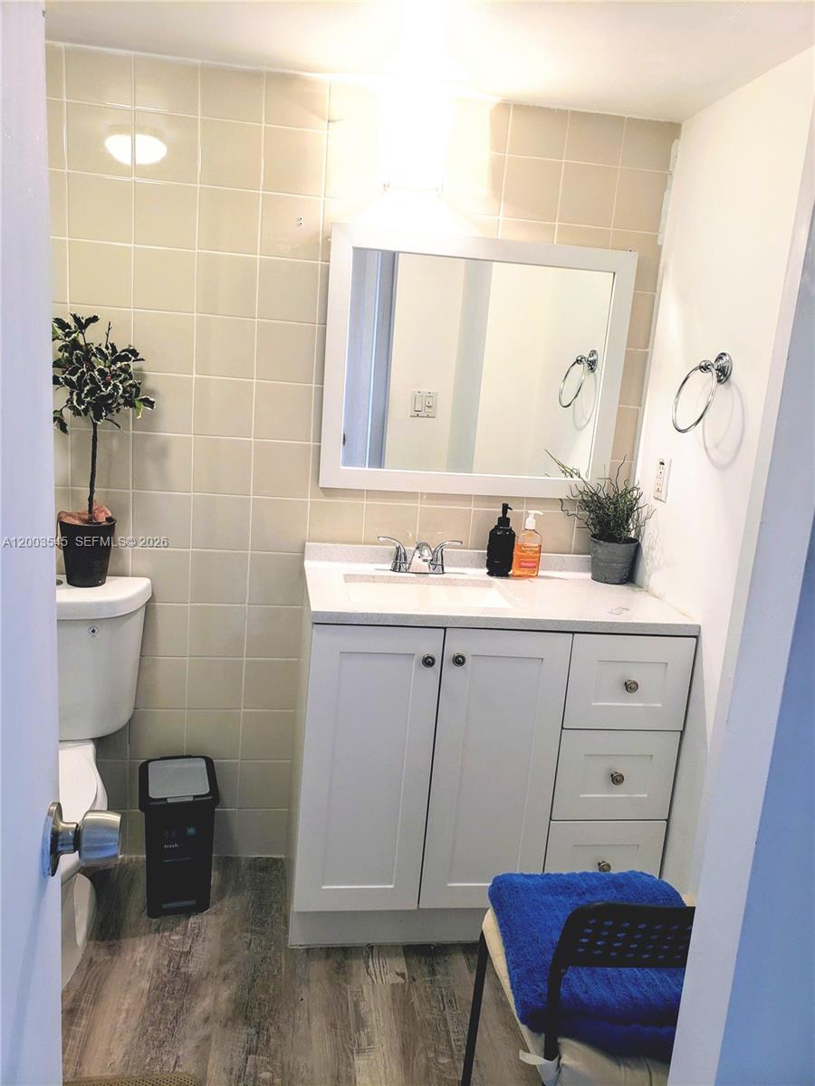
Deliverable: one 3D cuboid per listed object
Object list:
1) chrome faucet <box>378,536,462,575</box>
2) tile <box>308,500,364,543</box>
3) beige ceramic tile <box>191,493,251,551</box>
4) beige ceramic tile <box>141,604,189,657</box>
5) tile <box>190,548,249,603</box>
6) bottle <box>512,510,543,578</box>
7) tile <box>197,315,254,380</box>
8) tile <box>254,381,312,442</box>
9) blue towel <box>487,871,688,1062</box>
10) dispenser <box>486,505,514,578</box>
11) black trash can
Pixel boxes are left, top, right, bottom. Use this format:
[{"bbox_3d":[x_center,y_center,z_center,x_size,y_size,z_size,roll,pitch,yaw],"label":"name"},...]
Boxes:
[{"bbox_3d":[0.038,0.043,2.180,0.231,0.085,0.149,2,12,-9],"label":"chrome faucet"},{"bbox_3d":[-0.198,-0.044,2.230,0.150,0.141,0.009,2,12,-9],"label":"tile"},{"bbox_3d":[-0.502,-0.053,2.195,0.152,0.152,0.010,2,12,-9],"label":"beige ceramic tile"},{"bbox_3d":[-0.678,0.241,2.243,0.148,0.148,0.010,2,12,-9],"label":"beige ceramic tile"},{"bbox_3d":[-0.513,0.097,2.227,0.152,0.152,0.010,2,12,-9],"label":"tile"},{"bbox_3d":[0.329,0.003,2.234,0.070,0.180,0.045,0,13,-19],"label":"bottle"},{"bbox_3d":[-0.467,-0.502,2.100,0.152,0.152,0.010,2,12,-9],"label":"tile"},{"bbox_3d":[-0.328,-0.347,2.164,0.148,0.148,0.010,2,12,-9],"label":"tile"},{"bbox_3d":[0.337,0.688,1.367,0.350,0.075,0.335,3,12,-5],"label":"blue towel"},{"bbox_3d":[0.260,-0.011,2.241,0.075,0.199,0.074,4,12,-1],"label":"dispenser"},{"bbox_3d":[-0.623,0.792,2.215,0.199,0.346,0.234,0,13,-20],"label":"black trash can"}]

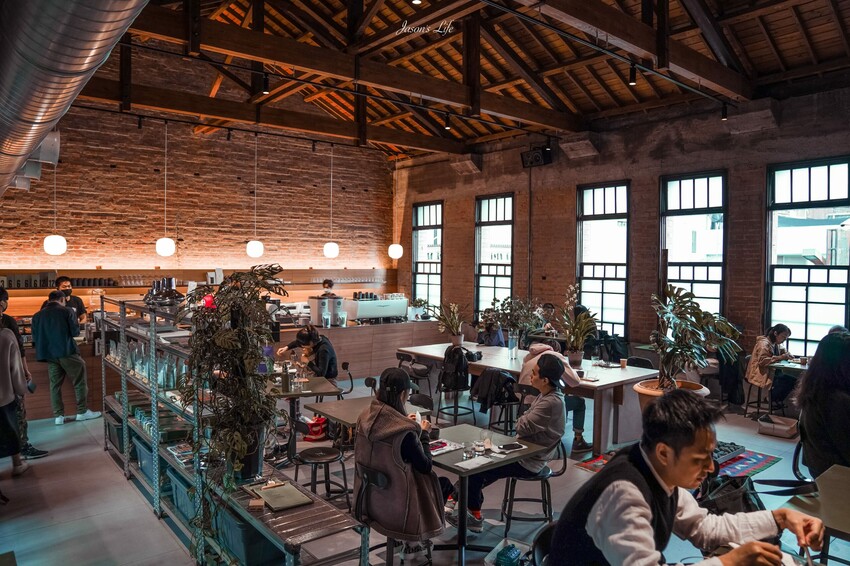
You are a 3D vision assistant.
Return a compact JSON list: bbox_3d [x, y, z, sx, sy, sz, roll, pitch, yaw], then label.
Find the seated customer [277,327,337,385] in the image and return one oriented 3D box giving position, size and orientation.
[{"bbox_3d":[-1.440,1.175,7.250,0.820,1.270,0.520,-1,3,-23],"label":"seated customer"}]

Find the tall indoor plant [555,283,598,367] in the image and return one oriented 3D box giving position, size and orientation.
[{"bbox_3d":[1.958,0.562,7.320,0.550,1.060,0.500,1,3,15],"label":"tall indoor plant"}]

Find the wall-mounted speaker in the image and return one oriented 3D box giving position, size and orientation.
[{"bbox_3d":[2.056,-2.287,10.446,0.300,0.300,0.480,-22,17,-40],"label":"wall-mounted speaker"}]

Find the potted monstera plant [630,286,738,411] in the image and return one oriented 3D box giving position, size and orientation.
[{"bbox_3d":[2.860,0.968,6.208,1.000,1.902,0.950,-1,3,-42],"label":"potted monstera plant"}]

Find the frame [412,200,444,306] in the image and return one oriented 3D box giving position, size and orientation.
[{"bbox_3d":[0.077,-0.541,13.135,0.150,2.620,1.010,-2,4,-43],"label":"frame"}]

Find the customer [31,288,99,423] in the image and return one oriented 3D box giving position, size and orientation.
[{"bbox_3d":[-4.719,0.950,7.496,0.580,1.730,0.550,0,2,-20],"label":"customer"}]

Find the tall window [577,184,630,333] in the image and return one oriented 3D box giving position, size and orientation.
[{"bbox_3d":[3.105,-0.383,9.850,0.150,2.700,1.020,-2,4,-43],"label":"tall window"}]

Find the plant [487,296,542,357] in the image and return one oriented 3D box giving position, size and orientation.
[{"bbox_3d":[1.283,0.638,8.030,0.570,0.893,0.620,-1,3,-42],"label":"plant"}]

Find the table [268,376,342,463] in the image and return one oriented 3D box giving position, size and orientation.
[{"bbox_3d":[-1.390,1.496,6.130,0.760,0.720,0.760,-1,3,-24],"label":"table"}]

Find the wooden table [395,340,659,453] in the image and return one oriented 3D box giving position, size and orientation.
[{"bbox_3d":[1.281,1.464,8.043,1.473,0.760,3.461,-1,3,-42],"label":"wooden table"}]

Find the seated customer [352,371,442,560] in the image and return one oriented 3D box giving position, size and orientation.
[{"bbox_3d":[-0.140,1.255,3.930,0.700,1.340,0.520,-2,4,-43],"label":"seated customer"}]

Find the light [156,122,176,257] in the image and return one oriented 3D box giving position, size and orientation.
[{"bbox_3d":[-4.043,-1.465,8.850,0.290,2.101,0.290,-1,3,-42],"label":"light"}]

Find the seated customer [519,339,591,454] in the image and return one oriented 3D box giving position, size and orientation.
[{"bbox_3d":[1.488,1.283,6.632,0.850,1.200,0.580,-1,3,-42],"label":"seated customer"}]

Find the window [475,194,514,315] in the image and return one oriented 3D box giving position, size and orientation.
[{"bbox_3d":[1.568,-0.522,12.478,0.160,2.816,1.099,-1,3,-42],"label":"window"}]

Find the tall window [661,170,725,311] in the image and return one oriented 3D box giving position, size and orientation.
[{"bbox_3d":[4.418,-0.393,9.361,0.160,2.794,1.061,-1,3,-42],"label":"tall window"}]

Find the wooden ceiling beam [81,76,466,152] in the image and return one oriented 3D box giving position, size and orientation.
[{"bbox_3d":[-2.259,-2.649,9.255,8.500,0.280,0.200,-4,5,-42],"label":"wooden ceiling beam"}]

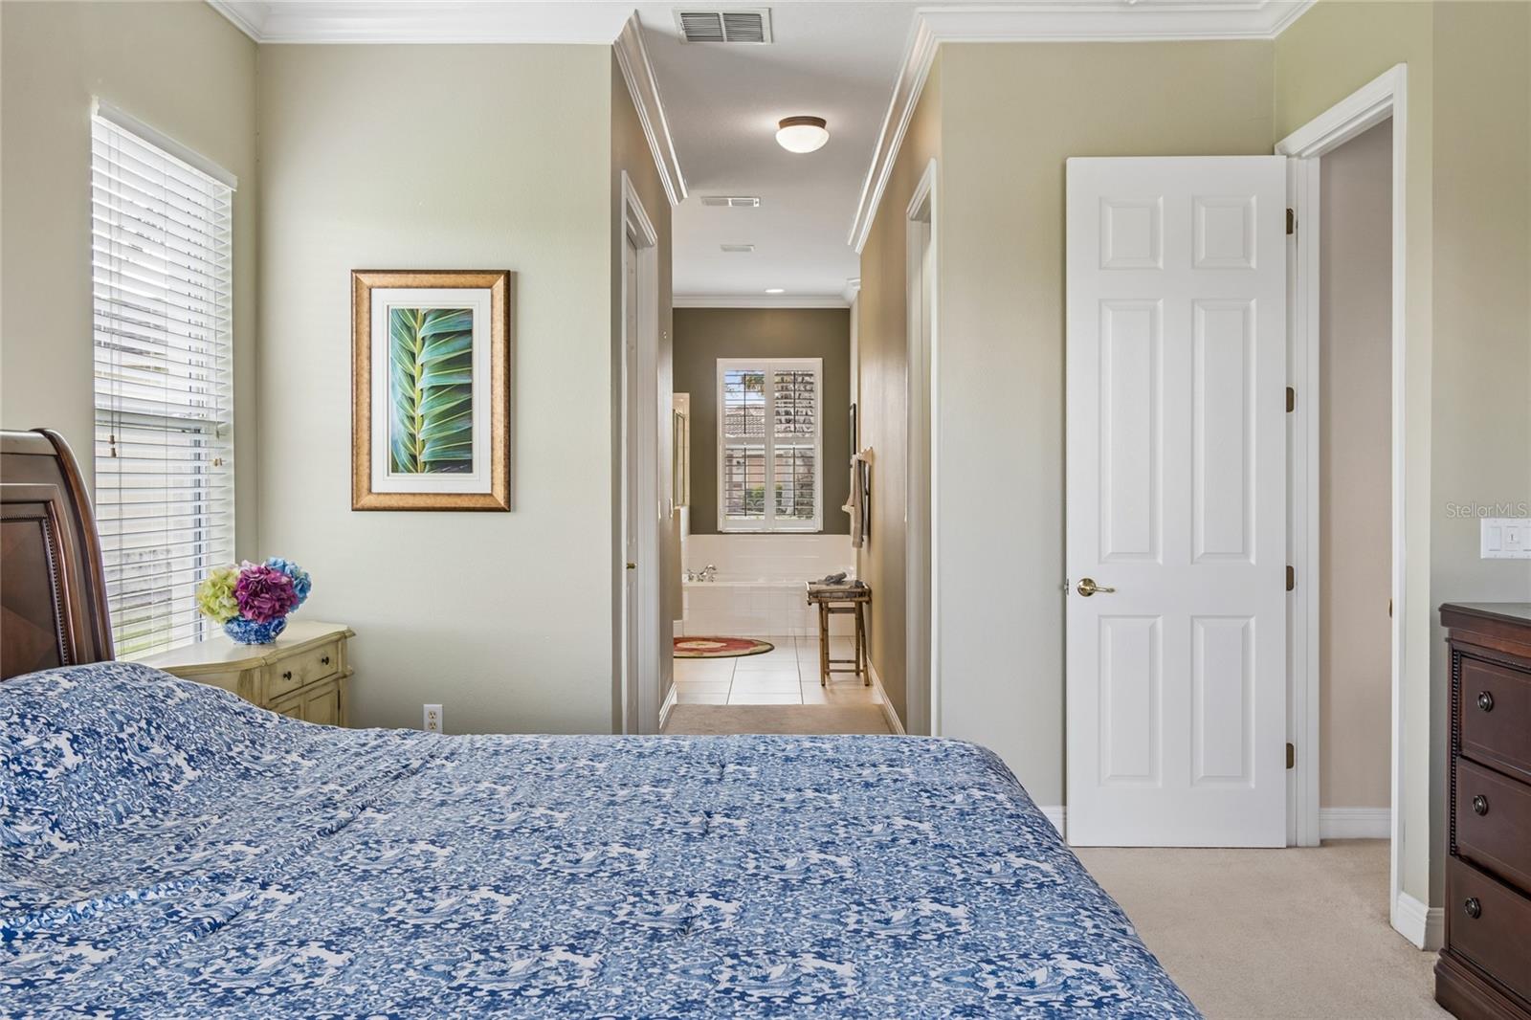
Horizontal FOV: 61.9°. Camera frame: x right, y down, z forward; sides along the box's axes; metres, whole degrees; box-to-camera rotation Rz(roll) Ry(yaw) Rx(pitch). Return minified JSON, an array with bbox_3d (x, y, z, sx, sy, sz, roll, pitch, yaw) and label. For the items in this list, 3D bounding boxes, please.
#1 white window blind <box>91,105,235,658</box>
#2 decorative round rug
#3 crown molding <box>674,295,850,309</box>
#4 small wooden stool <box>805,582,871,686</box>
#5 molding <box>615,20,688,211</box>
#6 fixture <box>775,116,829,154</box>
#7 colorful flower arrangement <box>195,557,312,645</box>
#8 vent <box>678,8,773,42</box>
[{"bbox_3d":[-1.908,-0.311,4.022,0.071,1.623,0.937,0,1,0],"label":"white window blind"},{"bbox_3d":[-0.536,1.058,9.909,1.210,0.015,1.230,0,1,0],"label":"decorative round rug"},{"bbox_3d":[-0.062,-1.968,12.076,1.714,0.111,0.101,0,1,0],"label":"crown molding"},{"bbox_3d":[0.466,0.800,8.215,0.423,0.635,0.484,0,1,0],"label":"small wooden stool"},{"bbox_3d":[-0.510,-1.801,6.098,0.106,0.111,2.873,0,1,0],"label":"molding"},{"bbox_3d":[0.179,-1.783,6.109,0.254,0.151,0.254,0,1,0],"label":"fixture"},{"bbox_3d":[-1.639,0.286,4.082,0.343,0.272,0.312,0,1,0],"label":"colorful flower arrangement"},{"bbox_3d":[-0.151,-1.816,4.813,0.361,0.022,0.358,0,1,0],"label":"vent"}]

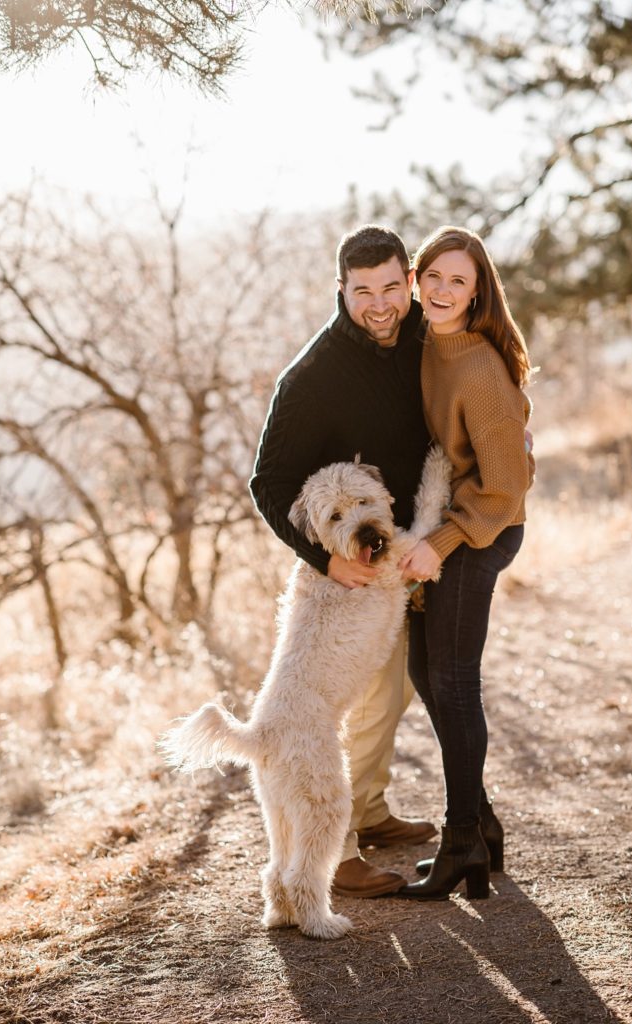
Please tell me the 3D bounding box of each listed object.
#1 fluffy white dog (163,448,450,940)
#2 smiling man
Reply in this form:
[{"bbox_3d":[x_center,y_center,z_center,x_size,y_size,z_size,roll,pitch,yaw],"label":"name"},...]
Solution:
[{"bbox_3d":[-0.030,0.430,5.800,0.680,1.150,0.420,-4,6,-40],"label":"fluffy white dog"},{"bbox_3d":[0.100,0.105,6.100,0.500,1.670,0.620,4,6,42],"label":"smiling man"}]

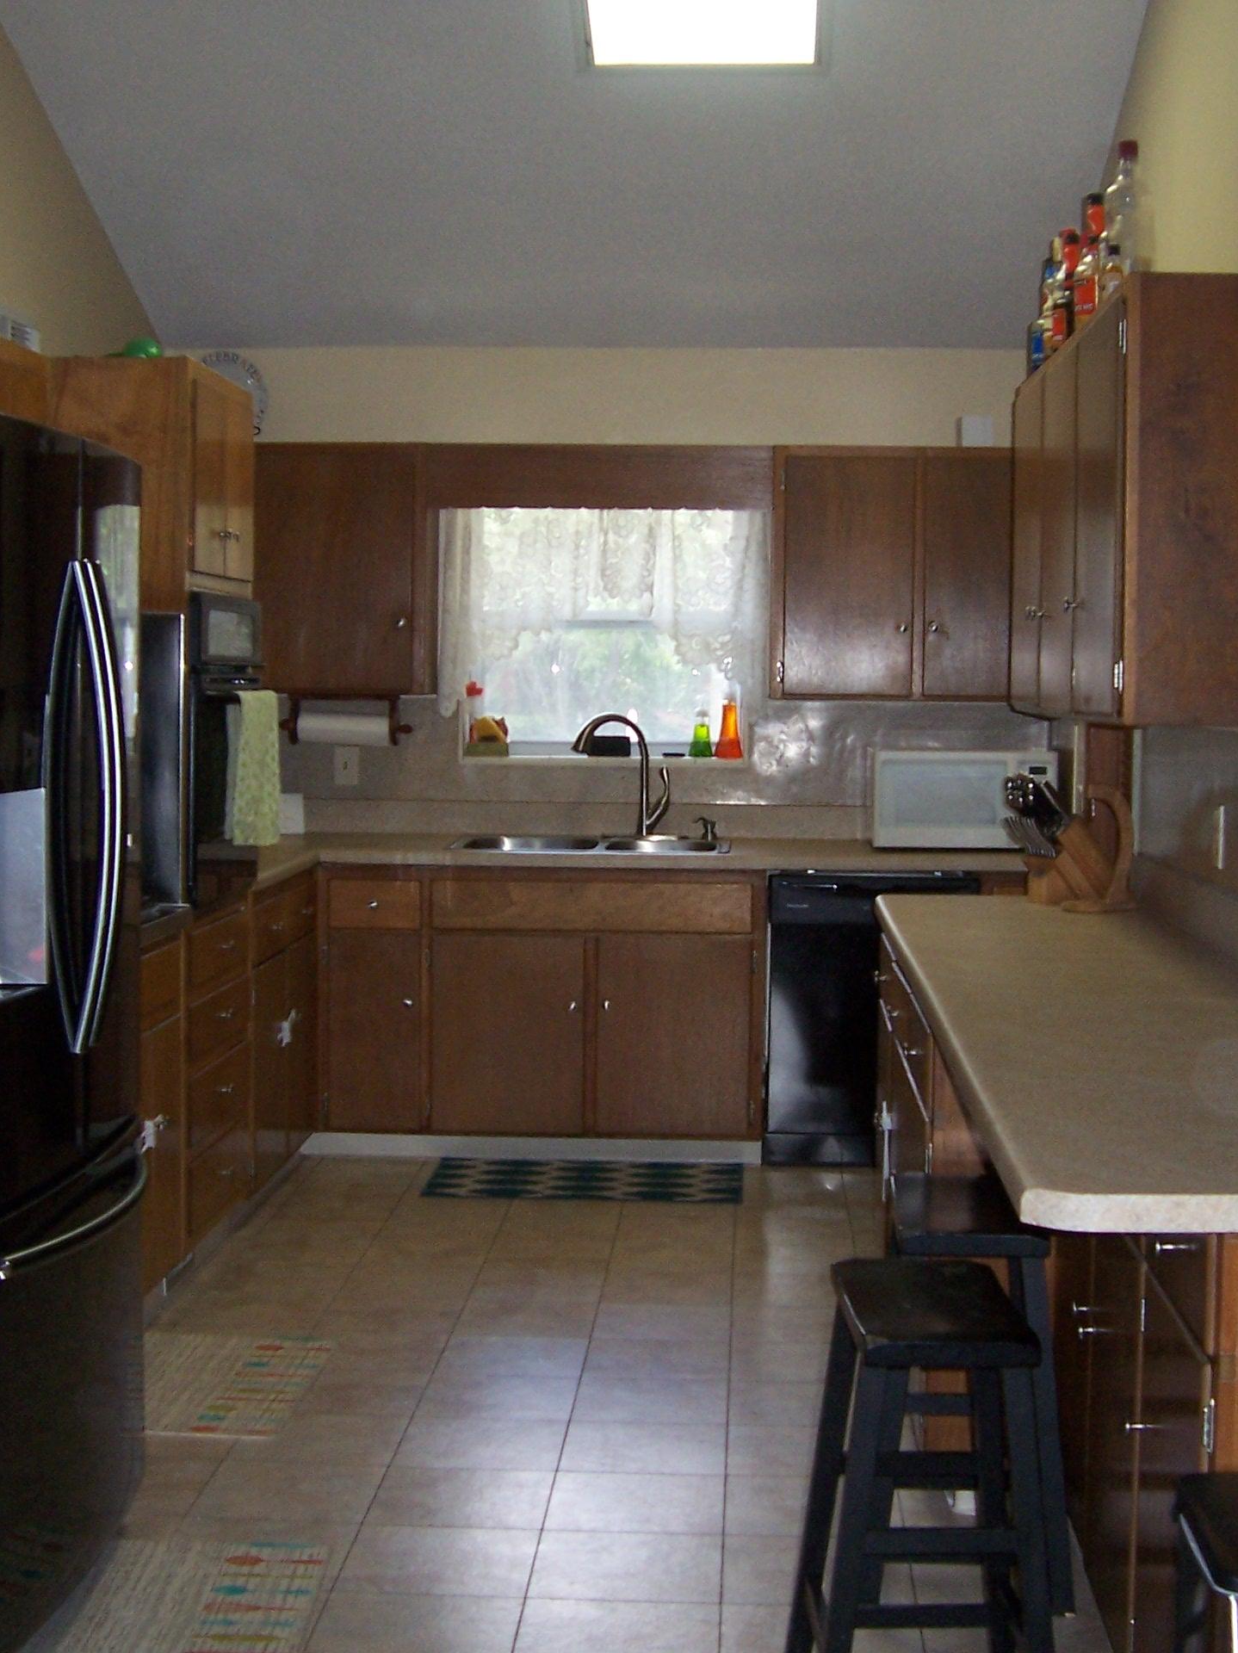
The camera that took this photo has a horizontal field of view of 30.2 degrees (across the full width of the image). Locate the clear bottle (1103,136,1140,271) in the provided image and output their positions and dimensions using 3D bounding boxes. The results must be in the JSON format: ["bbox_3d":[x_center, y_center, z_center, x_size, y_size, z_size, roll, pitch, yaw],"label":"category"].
[{"bbox_3d":[0.919,-1.107,4.210,0.075,0.300,0.075,1,4,3],"label":"clear bottle"}]

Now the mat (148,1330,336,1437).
[{"bbox_3d":[-0.838,1.105,4.586,0.440,0.010,0.665,1,3,3],"label":"mat"}]

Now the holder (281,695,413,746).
[{"bbox_3d":[-0.830,-0.333,7.139,0.415,0.165,0.140,1,4,3],"label":"holder"}]

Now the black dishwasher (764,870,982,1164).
[{"bbox_3d":[0.743,0.551,6.895,0.605,0.870,0.600,1,4,3],"label":"black dishwasher"}]

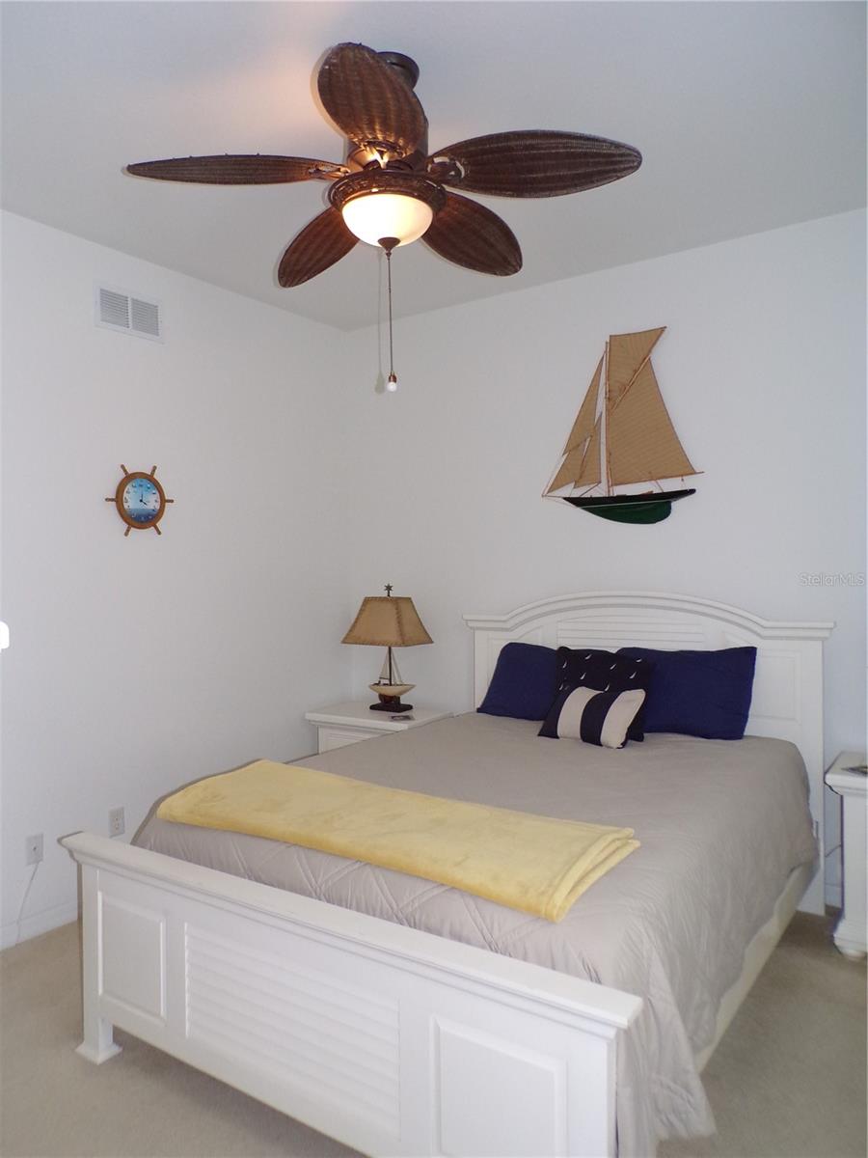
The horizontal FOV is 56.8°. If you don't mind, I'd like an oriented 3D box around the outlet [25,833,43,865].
[{"bbox_3d":[-1.523,1.037,3.070,0.010,0.112,0.070,0,1,35],"label":"outlet"}]

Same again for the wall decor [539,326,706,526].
[{"bbox_3d":[0.835,-0.670,3.642,0.765,0.857,0.070,0,1,35],"label":"wall decor"}]

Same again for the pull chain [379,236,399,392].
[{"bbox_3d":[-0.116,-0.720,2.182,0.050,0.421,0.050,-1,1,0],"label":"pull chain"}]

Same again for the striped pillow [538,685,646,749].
[{"bbox_3d":[0.636,0.545,3.197,0.385,0.260,0.135,0,-35,40],"label":"striped pillow"}]

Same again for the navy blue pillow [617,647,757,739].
[{"bbox_3d":[1.020,0.457,3.331,0.595,0.390,0.180,0,-16,35],"label":"navy blue pillow"}]

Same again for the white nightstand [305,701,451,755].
[{"bbox_3d":[-0.276,1.015,4.222,0.680,0.631,0.420,0,1,35],"label":"white nightstand"}]

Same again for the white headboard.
[{"bbox_3d":[0.875,0.690,3.604,1.660,1.265,0.115,0,1,35],"label":"white headboard"}]

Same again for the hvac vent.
[{"bbox_3d":[-1.291,-1.126,3.415,0.016,0.180,0.335,0,1,35],"label":"hvac vent"}]

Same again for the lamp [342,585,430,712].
[{"bbox_3d":[-0.235,0.361,4.268,0.415,0.670,0.275,0,1,35],"label":"lamp"}]

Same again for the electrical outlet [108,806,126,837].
[{"bbox_3d":[-1.324,1.021,3.358,0.010,0.113,0.070,0,1,35],"label":"electrical outlet"}]

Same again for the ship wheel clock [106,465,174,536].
[{"bbox_3d":[-1.247,-0.331,3.452,0.040,0.303,0.338,0,1,35],"label":"ship wheel clock"}]

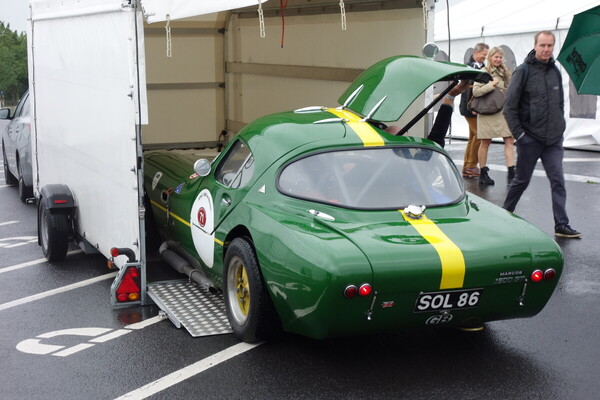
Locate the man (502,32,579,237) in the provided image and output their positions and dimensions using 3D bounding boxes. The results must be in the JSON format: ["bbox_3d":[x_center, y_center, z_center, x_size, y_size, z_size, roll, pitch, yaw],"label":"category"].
[{"bbox_3d":[2.100,-0.587,9.853,0.540,1.750,0.680,-5,9,-32],"label":"man"}]

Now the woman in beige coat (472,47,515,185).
[{"bbox_3d":[2.282,-1.004,13.329,0.500,1.620,0.380,-4,9,-25],"label":"woman in beige coat"}]

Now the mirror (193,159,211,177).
[{"bbox_3d":[-0.603,-0.199,6.967,0.110,0.110,0.060,-3,8,-21],"label":"mirror"}]

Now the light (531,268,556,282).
[{"bbox_3d":[1.234,0.382,5.734,0.145,0.070,0.045,-3,8,-21],"label":"light"}]

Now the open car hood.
[{"bbox_3d":[0.718,-0.686,7.005,0.920,0.400,0.800,-3,8,-21],"label":"open car hood"}]

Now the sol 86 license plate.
[{"bbox_3d":[0.728,0.494,5.546,0.360,0.115,0.015,-3,31,-21],"label":"sol 86 license plate"}]

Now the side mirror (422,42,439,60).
[{"bbox_3d":[0.848,-0.965,7.364,0.115,0.120,0.060,-3,8,-21],"label":"side mirror"}]

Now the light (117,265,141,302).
[{"bbox_3d":[-1.053,0.520,6.956,0.165,0.225,0.060,-3,8,-21],"label":"light"}]

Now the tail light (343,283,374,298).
[{"bbox_3d":[0.276,0.429,5.355,0.145,0.070,0.045,-3,8,-21],"label":"tail light"}]

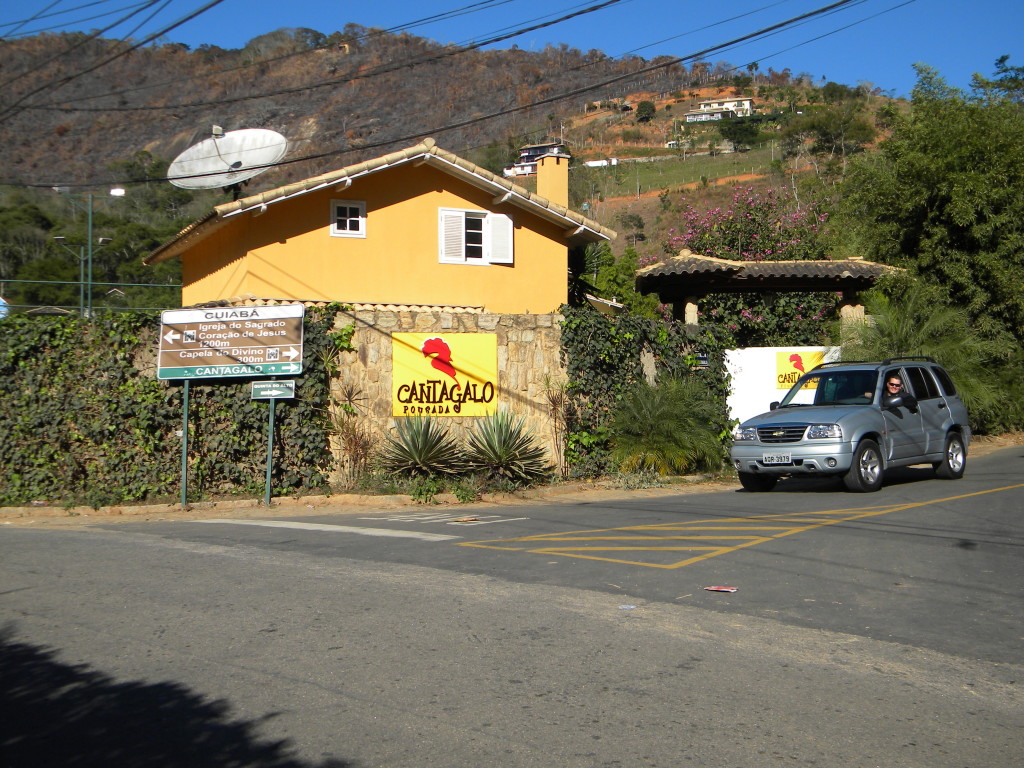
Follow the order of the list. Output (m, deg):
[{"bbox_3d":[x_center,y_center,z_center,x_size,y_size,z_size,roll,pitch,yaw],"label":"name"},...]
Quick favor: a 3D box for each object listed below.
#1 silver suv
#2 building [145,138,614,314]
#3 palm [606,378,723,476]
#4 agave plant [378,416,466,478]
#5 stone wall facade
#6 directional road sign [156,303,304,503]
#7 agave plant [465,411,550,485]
[{"bbox_3d":[4.620,0.490,16.200,1.780,1.720,4.120,-2,-1,43],"label":"silver suv"},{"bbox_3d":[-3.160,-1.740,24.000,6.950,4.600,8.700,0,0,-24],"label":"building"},{"bbox_3d":[2.191,0.589,17.200,1.650,1.400,1.500,0,0,0],"label":"palm"},{"bbox_3d":[-1.157,0.812,15.500,1.100,0.800,1.000,0,0,-11],"label":"agave plant"},{"bbox_3d":[-0.890,0.167,16.347,3.250,2.360,0.350,0,0,-11],"label":"stone wall facade"},{"bbox_3d":[-3.446,0.264,14.900,1.780,2.480,0.130,0,0,9],"label":"directional road sign"},{"bbox_3d":[-0.058,0.817,15.600,1.100,0.930,1.000,0,0,0],"label":"agave plant"}]

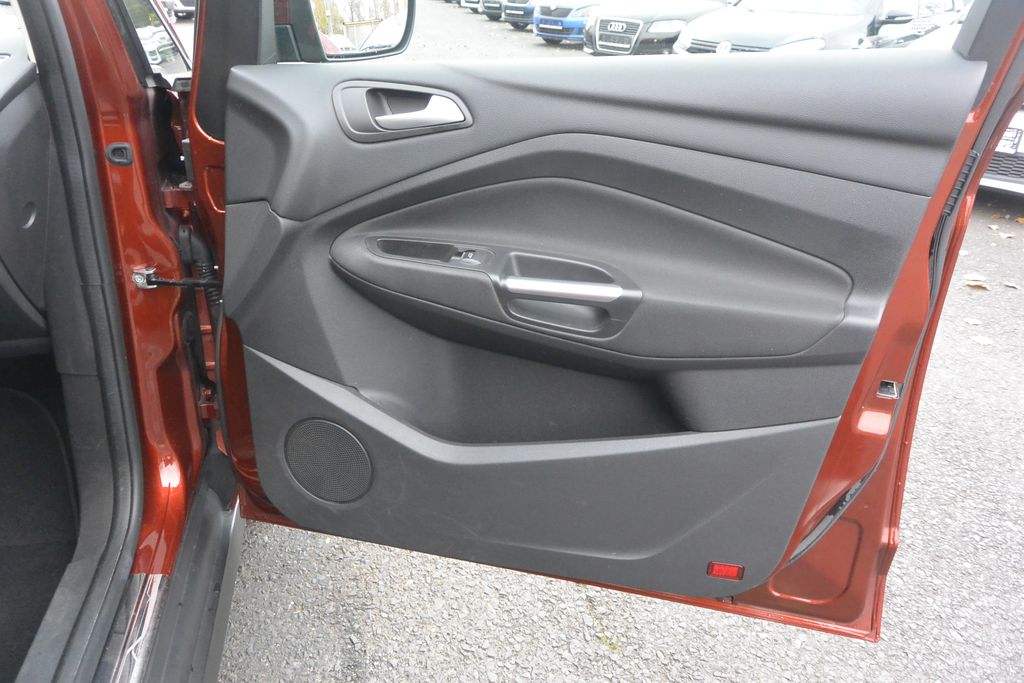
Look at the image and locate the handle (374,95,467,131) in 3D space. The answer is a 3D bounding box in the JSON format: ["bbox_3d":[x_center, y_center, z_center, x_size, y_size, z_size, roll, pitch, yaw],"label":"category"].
[{"bbox_3d":[-0.105,-0.263,0.885,0.106,0.037,0.028,7,26,13],"label":"handle"}]

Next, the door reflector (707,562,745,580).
[{"bbox_3d":[0.284,0.305,1.020,0.046,0.021,0.008,7,26,13],"label":"door reflector"}]

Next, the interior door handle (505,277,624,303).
[{"bbox_3d":[0.058,-0.059,0.865,0.136,0.020,0.022,7,26,13],"label":"interior door handle"}]

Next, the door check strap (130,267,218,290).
[{"bbox_3d":[-0.509,-0.094,1.155,0.122,0.030,0.028,4,26,8],"label":"door check strap"}]

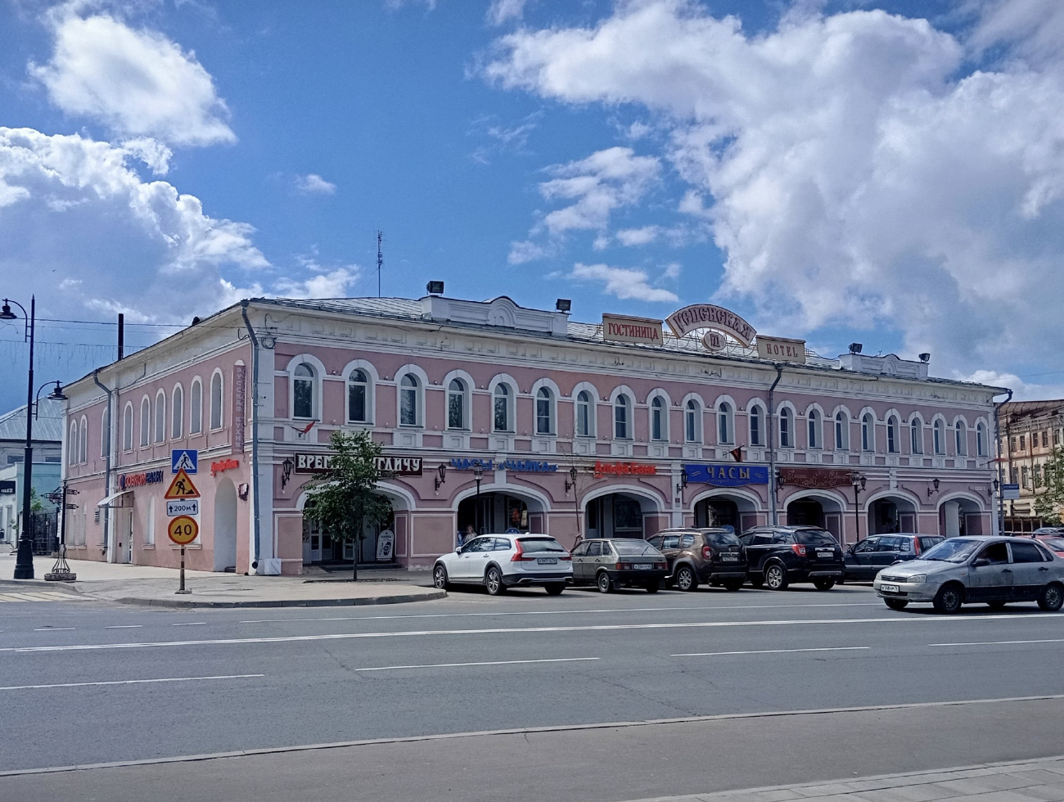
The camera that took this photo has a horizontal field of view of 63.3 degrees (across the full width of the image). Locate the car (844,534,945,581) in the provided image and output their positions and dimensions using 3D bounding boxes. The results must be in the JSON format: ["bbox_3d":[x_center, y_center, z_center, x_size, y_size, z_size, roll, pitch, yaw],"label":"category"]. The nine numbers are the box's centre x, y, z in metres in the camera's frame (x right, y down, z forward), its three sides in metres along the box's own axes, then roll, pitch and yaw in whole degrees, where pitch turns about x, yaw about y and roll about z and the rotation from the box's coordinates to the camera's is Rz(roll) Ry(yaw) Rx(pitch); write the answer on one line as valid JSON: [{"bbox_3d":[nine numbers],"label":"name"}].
[{"bbox_3d":[11.198,5.002,27.304,1.720,1.530,4.050,3,-9,-24],"label":"car"}]

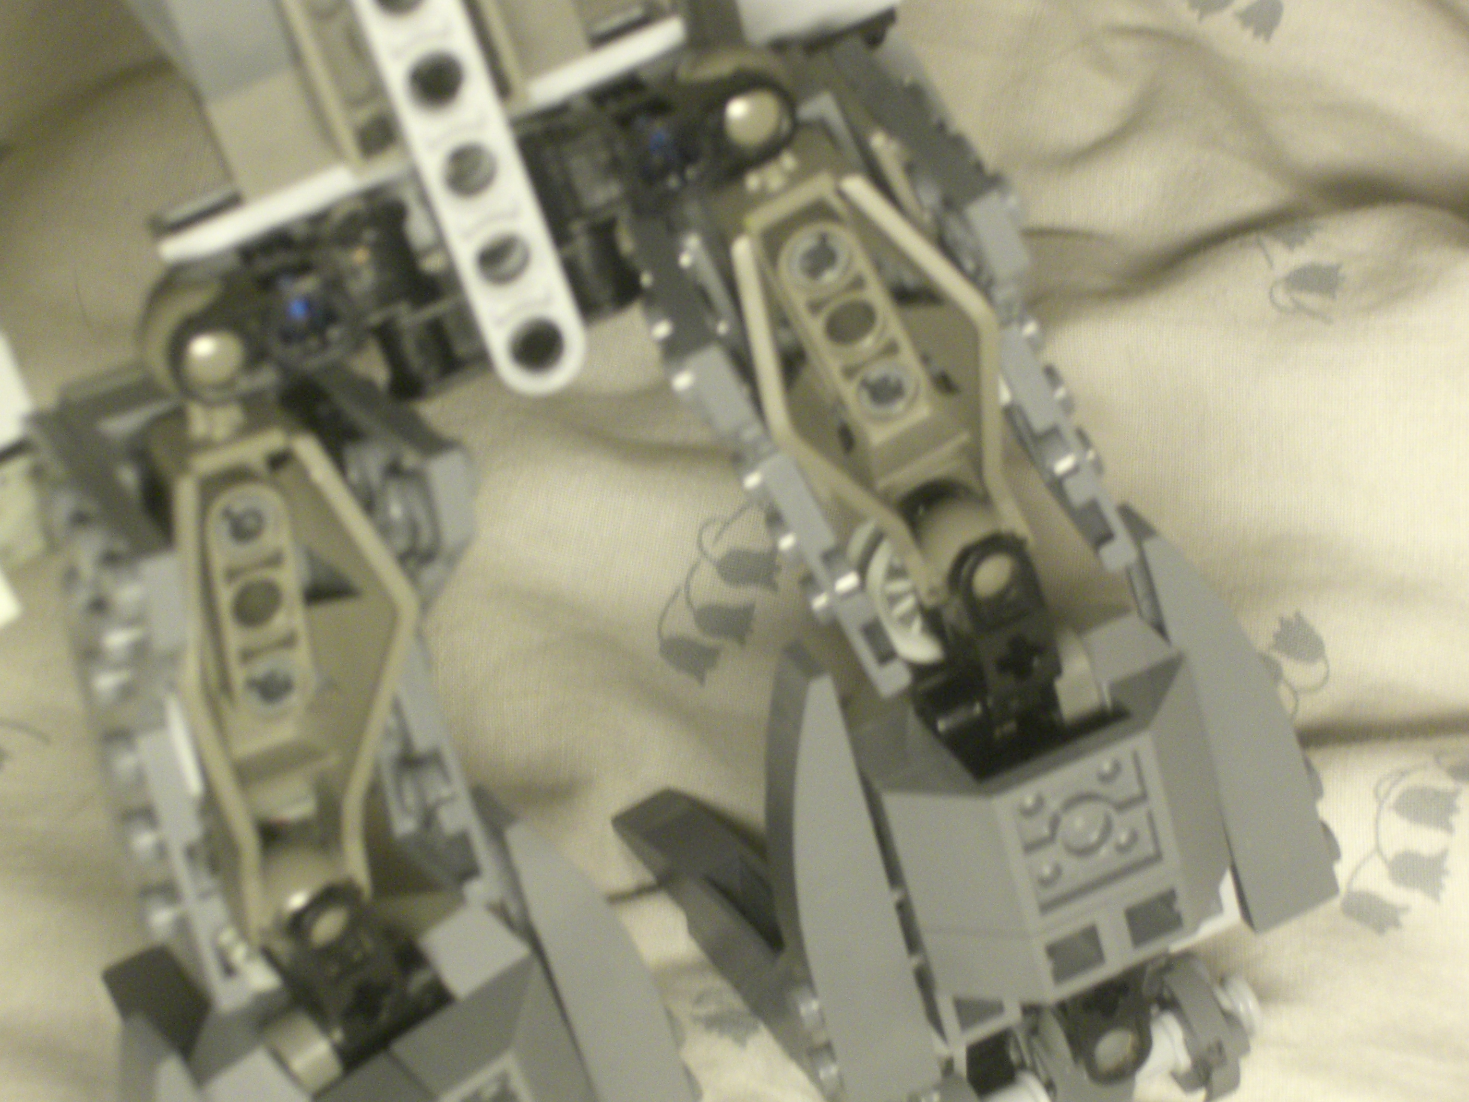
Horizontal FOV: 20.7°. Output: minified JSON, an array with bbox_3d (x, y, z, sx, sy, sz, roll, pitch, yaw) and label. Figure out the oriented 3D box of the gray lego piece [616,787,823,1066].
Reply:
[{"bbox_3d":[0.000,0.035,0.392,0.011,0.011,0.032,-38,81,2],"label":"gray lego piece"}]

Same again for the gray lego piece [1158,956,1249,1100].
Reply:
[{"bbox_3d":[0.046,0.046,0.394,0.007,0.013,0.007,-23,30,-7],"label":"gray lego piece"}]

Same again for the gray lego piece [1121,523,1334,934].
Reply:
[{"bbox_3d":[0.048,0.015,0.391,0.010,0.048,0.008,-23,30,-7],"label":"gray lego piece"}]

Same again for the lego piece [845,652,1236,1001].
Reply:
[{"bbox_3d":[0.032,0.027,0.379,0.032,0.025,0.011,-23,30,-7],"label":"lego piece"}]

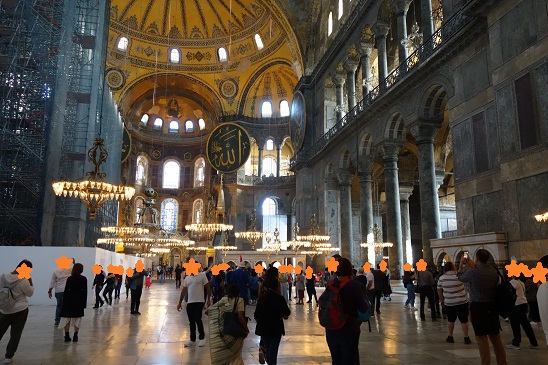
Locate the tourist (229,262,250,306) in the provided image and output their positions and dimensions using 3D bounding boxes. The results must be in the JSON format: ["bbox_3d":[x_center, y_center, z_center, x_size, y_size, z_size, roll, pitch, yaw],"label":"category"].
[{"bbox_3d":[-1.422,4.320,17.999,0.620,1.770,0.420,0,-11,0],"label":"tourist"}]

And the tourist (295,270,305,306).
[{"bbox_3d":[1.133,4.455,18.657,0.380,1.610,0.460,8,-14,-36],"label":"tourist"}]

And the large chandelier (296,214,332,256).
[{"bbox_3d":[3.070,3.978,32.711,2.650,3.060,2.650,0,-11,0],"label":"large chandelier"}]

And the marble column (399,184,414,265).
[{"bbox_3d":[12.933,5.024,41.649,1.250,9.500,1.250,3,-11,-11],"label":"marble column"}]

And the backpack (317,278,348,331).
[{"bbox_3d":[0.627,1.291,4.492,0.330,0.520,0.240,-8,-14,34],"label":"backpack"}]

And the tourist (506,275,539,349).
[{"bbox_3d":[5.066,2.535,8.744,0.600,1.650,0.500,-8,-14,34],"label":"tourist"}]

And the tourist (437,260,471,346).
[{"bbox_3d":[3.816,2.533,9.062,0.620,1.670,0.400,-2,-12,13],"label":"tourist"}]

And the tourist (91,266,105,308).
[{"bbox_3d":[-7.240,4.275,17.544,0.500,1.680,0.500,-9,-15,39],"label":"tourist"}]

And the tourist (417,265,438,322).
[{"bbox_3d":[4.748,3.397,13.270,0.580,1.740,0.420,-3,-12,18],"label":"tourist"}]

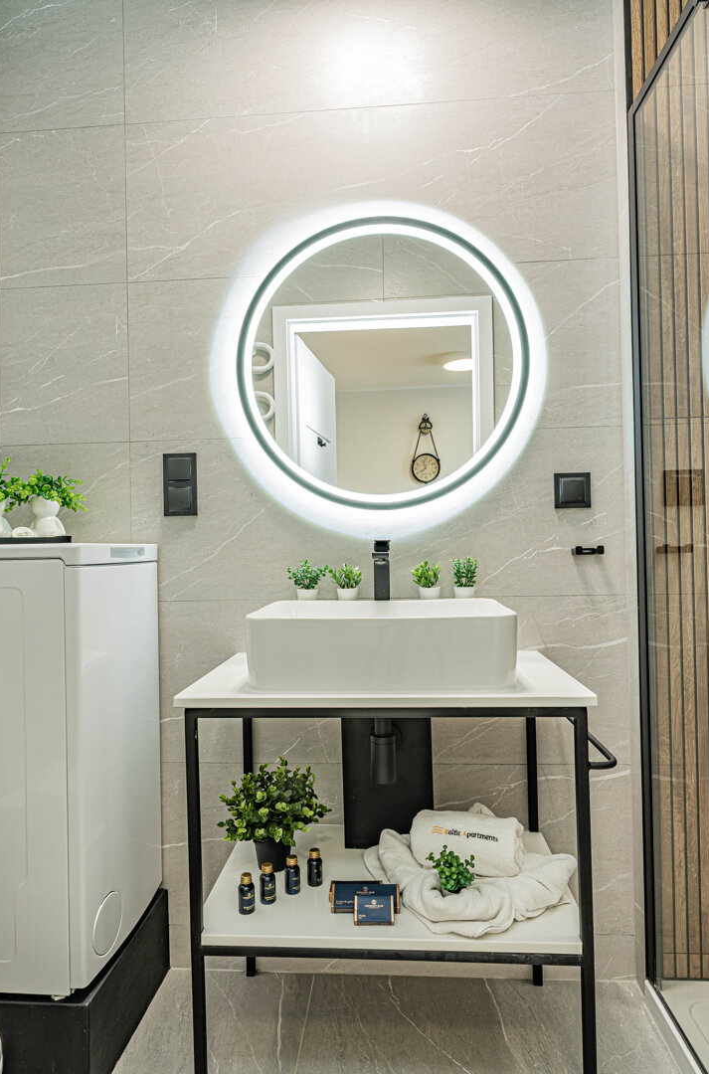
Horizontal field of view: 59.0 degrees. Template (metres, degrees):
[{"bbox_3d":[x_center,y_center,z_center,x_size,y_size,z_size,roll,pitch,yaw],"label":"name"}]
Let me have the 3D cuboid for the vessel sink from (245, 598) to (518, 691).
[{"bbox_3d":[0.056,0.211,1.280,0.495,0.133,0.340,-1,0,4],"label":"vessel sink"}]

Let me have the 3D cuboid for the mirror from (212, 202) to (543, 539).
[{"bbox_3d":[0.065,-0.413,1.508,0.716,0.716,0.032,-1,0,4],"label":"mirror"}]

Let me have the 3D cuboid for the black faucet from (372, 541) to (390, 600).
[{"bbox_3d":[0.061,0.086,1.386,0.035,0.158,0.175,-1,0,4],"label":"black faucet"}]

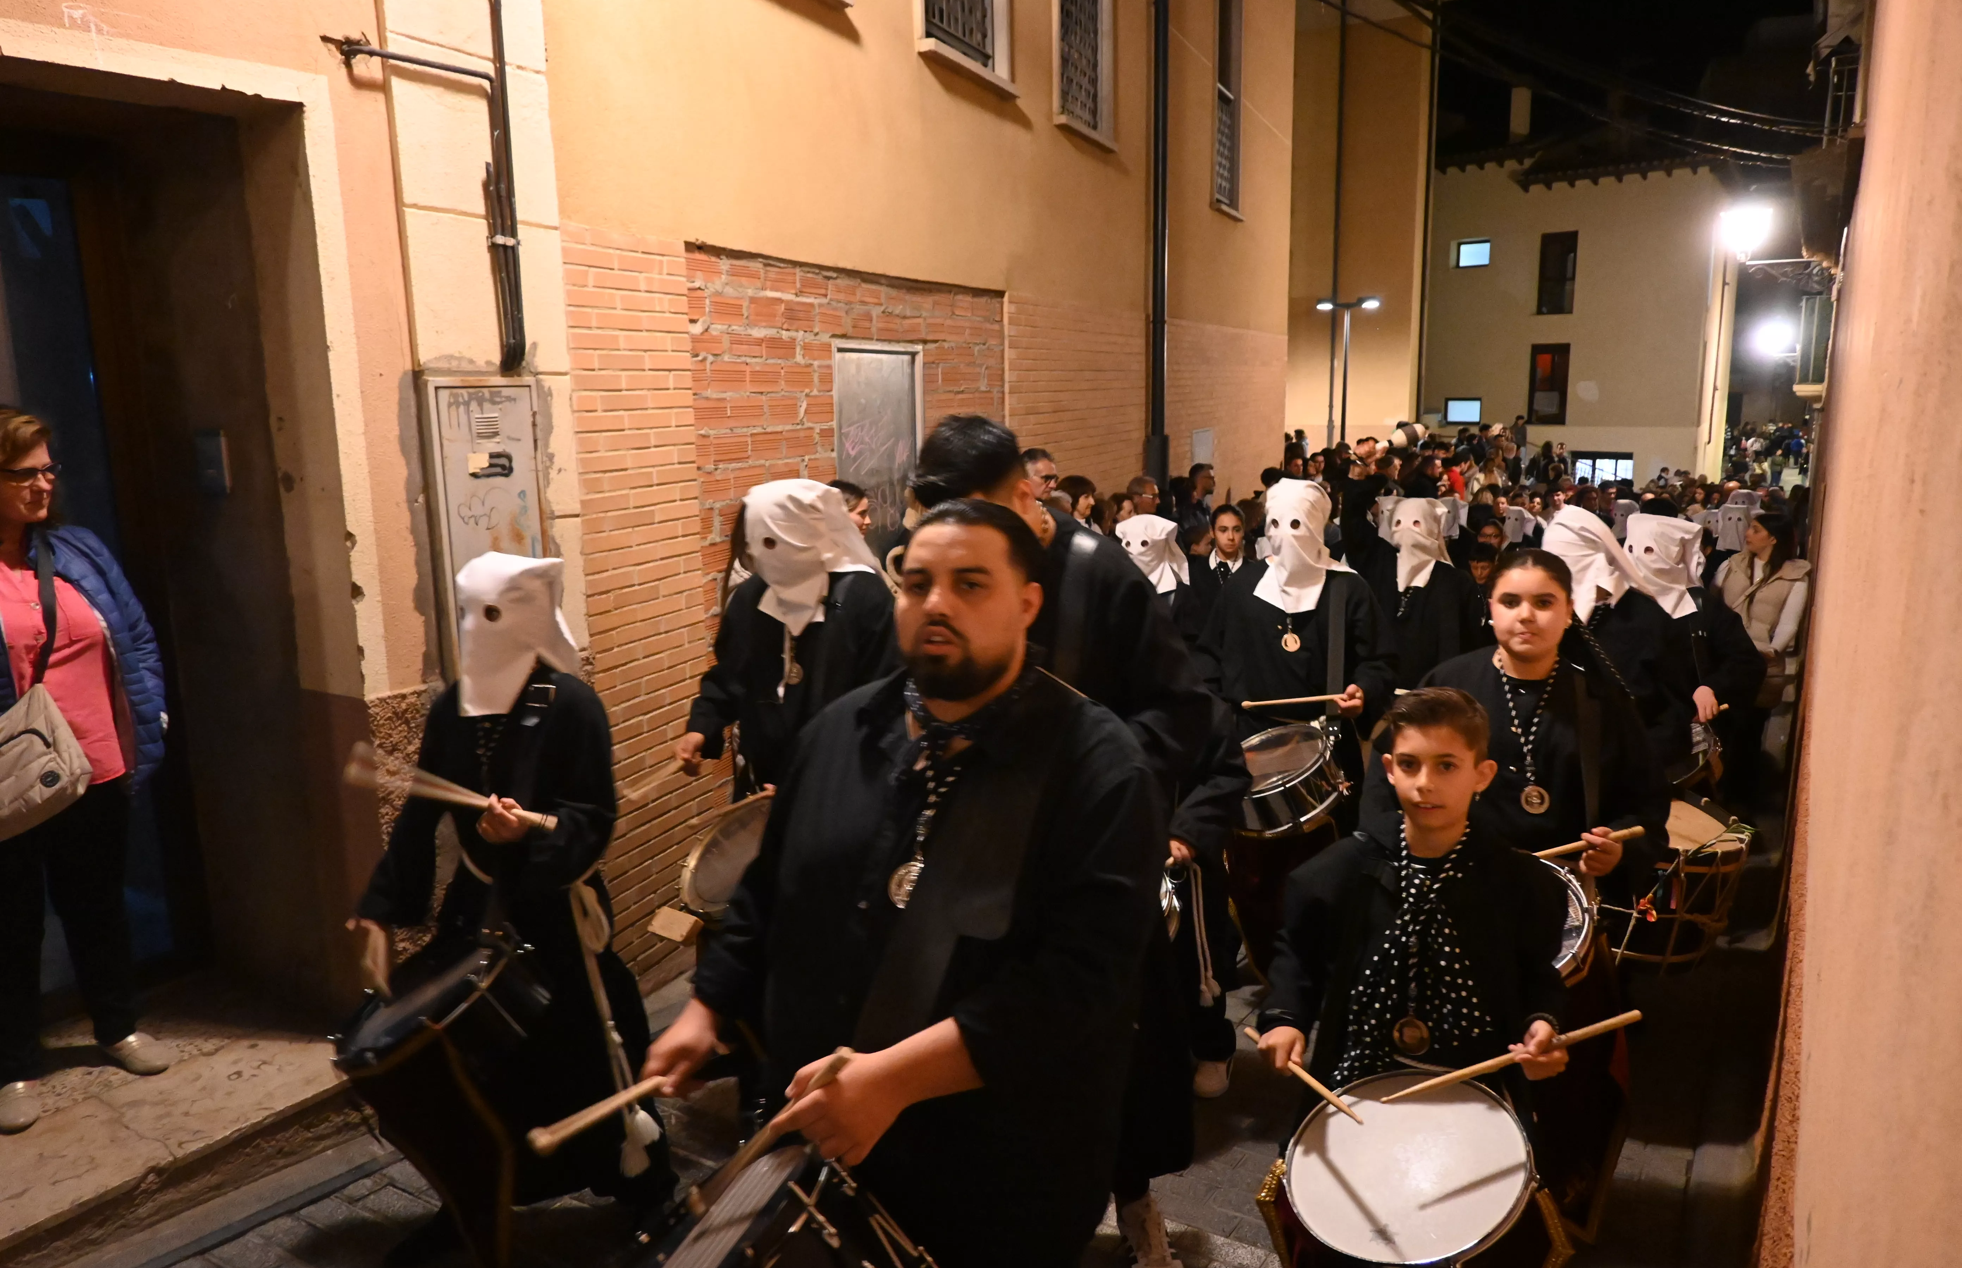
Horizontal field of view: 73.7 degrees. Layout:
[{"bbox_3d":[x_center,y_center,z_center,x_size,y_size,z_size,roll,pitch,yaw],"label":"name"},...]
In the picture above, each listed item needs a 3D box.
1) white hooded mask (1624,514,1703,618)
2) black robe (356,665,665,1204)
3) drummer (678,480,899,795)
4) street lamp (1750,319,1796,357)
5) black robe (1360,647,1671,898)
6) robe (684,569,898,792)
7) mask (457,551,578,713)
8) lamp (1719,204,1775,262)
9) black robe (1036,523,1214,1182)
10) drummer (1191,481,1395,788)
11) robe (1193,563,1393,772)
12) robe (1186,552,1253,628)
[{"bbox_3d":[2.160,-0.202,4.138,0.220,0.310,0.210,-10,14,-41],"label":"white hooded mask"},{"bbox_3d":[-1.038,0.638,2.917,0.500,1.160,0.480,7,13,37],"label":"black robe"},{"bbox_3d":[-0.496,0.424,3.480,0.500,1.630,0.460,7,13,39],"label":"drummer"},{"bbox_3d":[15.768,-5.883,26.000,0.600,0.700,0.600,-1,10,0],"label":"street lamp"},{"bbox_3d":[1.132,0.607,2.756,0.560,1.160,0.440,4,11,26],"label":"black robe"},{"bbox_3d":[-0.488,0.420,3.541,0.560,1.200,0.460,5,13,29],"label":"robe"},{"bbox_3d":[-0.962,-0.008,2.704,0.230,0.327,0.260,4,12,25],"label":"mask"},{"bbox_3d":[6.084,-3.259,10.394,0.450,0.600,0.450,6,13,31],"label":"lamp"},{"bbox_3d":[0.232,0.456,2.726,0.570,1.370,0.440,0,10,6],"label":"black robe"},{"bbox_3d":[0.984,0.362,4.065,0.580,1.680,0.480,4,12,24],"label":"drummer"},{"bbox_3d":[0.980,0.380,4.069,0.580,1.200,0.460,4,12,24],"label":"robe"},{"bbox_3d":[1.055,0.206,5.644,0.450,1.120,0.320,4,12,24],"label":"robe"}]

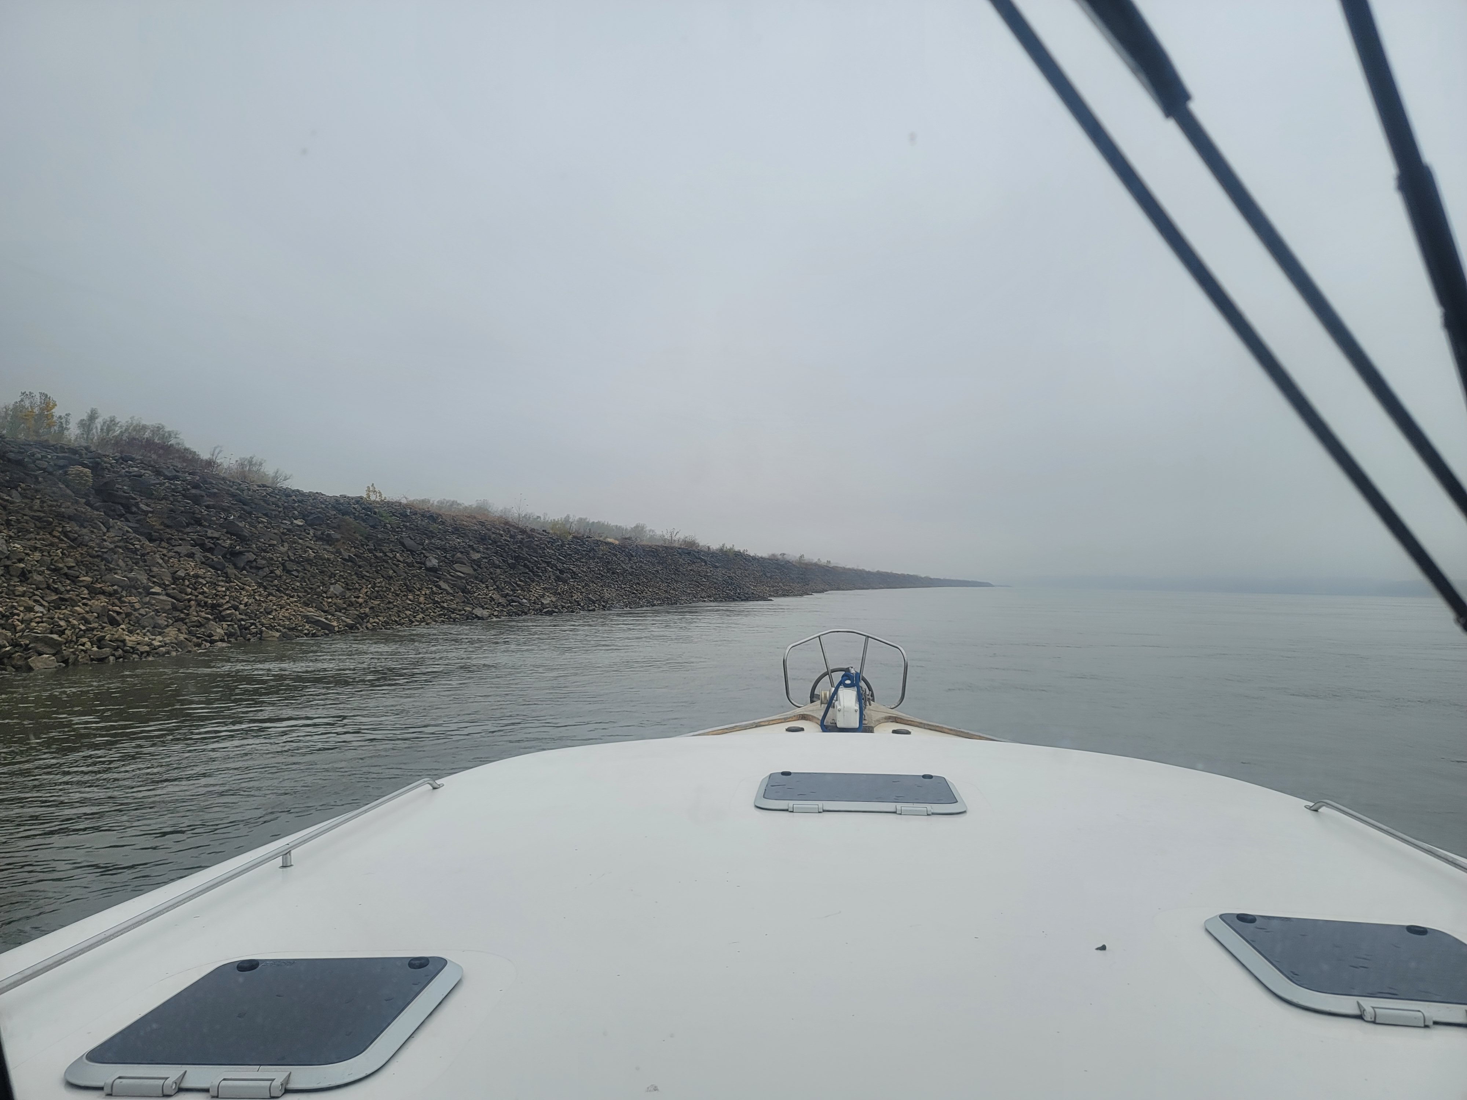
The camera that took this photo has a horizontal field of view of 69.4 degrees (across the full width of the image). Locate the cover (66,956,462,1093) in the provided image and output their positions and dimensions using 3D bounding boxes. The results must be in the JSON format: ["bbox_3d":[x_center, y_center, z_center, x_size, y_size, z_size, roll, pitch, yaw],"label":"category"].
[{"bbox_3d":[-0.702,0.728,1.659,0.465,0.030,0.465,-1,-2,4],"label":"cover"}]

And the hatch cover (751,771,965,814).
[{"bbox_3d":[0.395,0.765,3.349,0.620,0.030,0.500,0,-2,5],"label":"hatch cover"}]

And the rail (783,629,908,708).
[{"bbox_3d":[0.778,0.819,7.350,0.820,0.480,0.800,1,-2,5],"label":"rail"}]

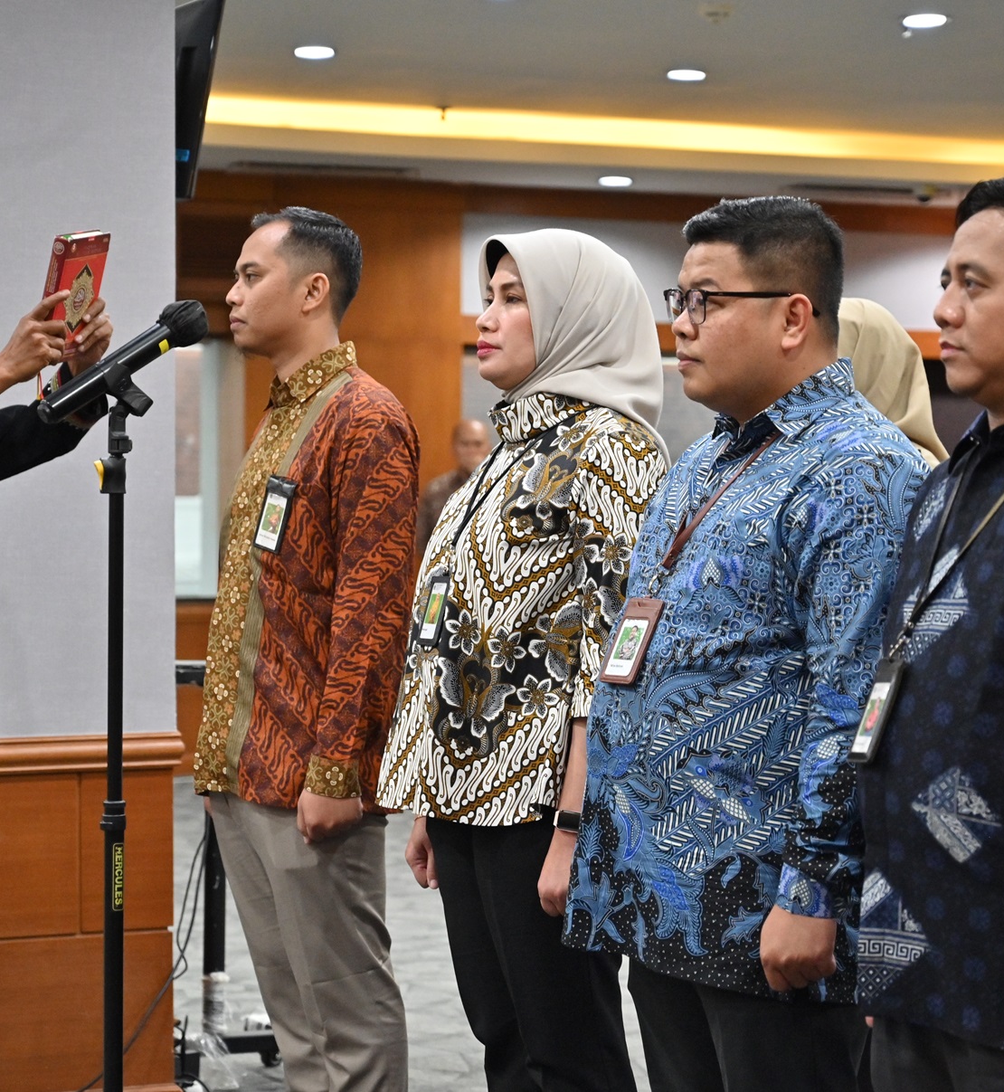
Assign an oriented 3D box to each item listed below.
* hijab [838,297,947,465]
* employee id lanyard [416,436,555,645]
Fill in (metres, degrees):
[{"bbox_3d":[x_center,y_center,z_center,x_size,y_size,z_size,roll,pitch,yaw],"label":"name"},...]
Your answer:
[{"bbox_3d":[0.567,-0.232,5.030,0.260,0.320,0.225,0,1,-25],"label":"hijab"},{"bbox_3d":[0.009,-0.017,4.120,0.220,0.310,0.170,0,1,-23],"label":"employee id lanyard"}]

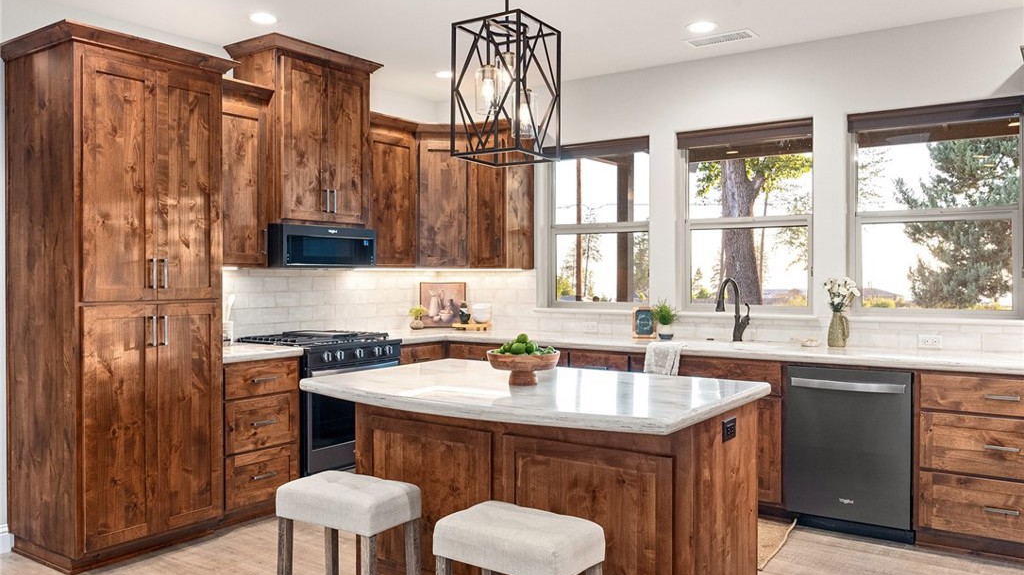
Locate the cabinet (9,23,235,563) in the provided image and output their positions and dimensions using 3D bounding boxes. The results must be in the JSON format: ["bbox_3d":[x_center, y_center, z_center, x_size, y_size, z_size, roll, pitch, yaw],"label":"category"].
[{"bbox_3d":[-1.950,0.058,4.000,0.667,2.435,0.865,1,1,35],"label":"cabinet"}]

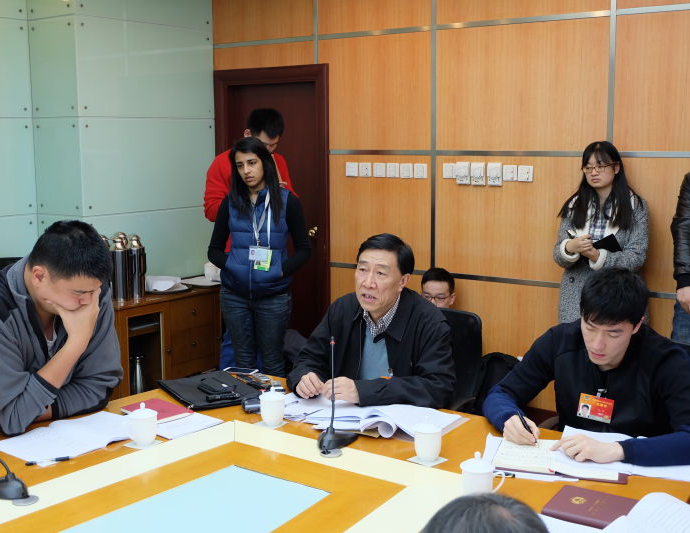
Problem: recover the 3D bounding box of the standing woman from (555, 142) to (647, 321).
[{"bbox_3d":[1.306,0.193,4.574,0.460,1.660,0.340,5,10,34],"label":"standing woman"}]

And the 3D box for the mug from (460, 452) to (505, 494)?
[{"bbox_3d":[0.355,0.547,2.306,0.114,0.132,0.086,1,9,6],"label":"mug"}]

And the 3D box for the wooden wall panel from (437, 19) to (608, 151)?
[{"bbox_3d":[0.967,-0.996,4.965,1.023,0.693,0.030,5,10,34],"label":"wooden wall panel"}]

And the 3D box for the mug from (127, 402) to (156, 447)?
[{"bbox_3d":[-0.602,0.466,2.643,0.085,0.125,0.098,-2,9,-13],"label":"mug"}]

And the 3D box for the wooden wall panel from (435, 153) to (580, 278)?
[{"bbox_3d":[0.953,-0.266,4.937,1.012,0.683,0.030,5,10,34],"label":"wooden wall panel"}]

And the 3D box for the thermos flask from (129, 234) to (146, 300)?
[{"bbox_3d":[-1.173,0.004,5.016,0.120,0.360,0.090,6,11,39],"label":"thermos flask"}]

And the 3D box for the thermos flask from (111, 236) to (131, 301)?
[{"bbox_3d":[-1.361,0.010,5.377,0.130,0.380,0.105,-3,9,-20],"label":"thermos flask"}]

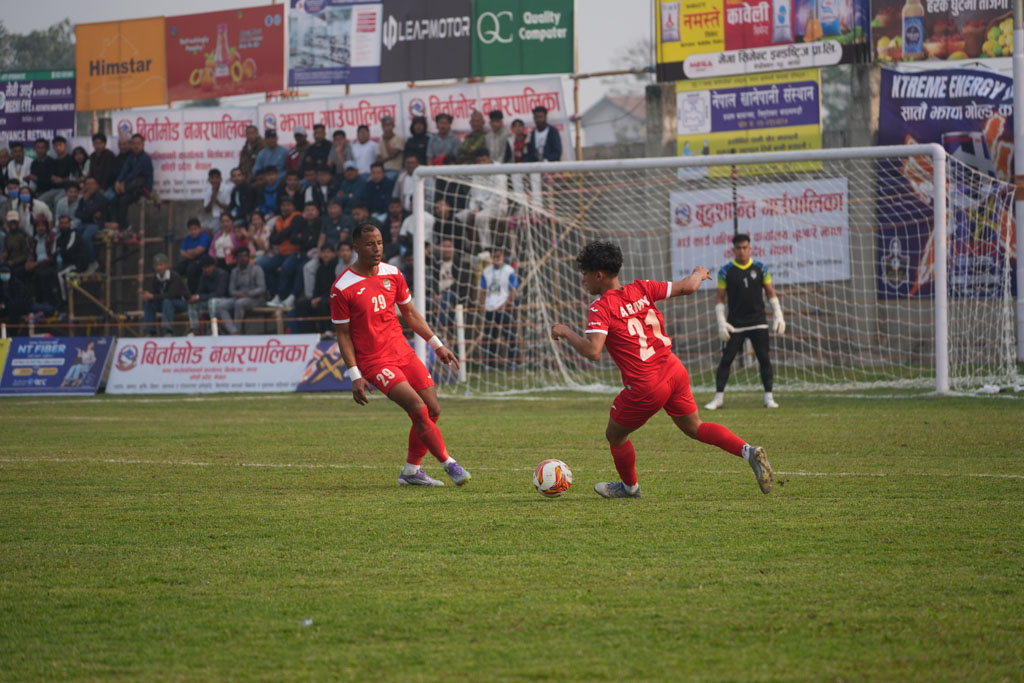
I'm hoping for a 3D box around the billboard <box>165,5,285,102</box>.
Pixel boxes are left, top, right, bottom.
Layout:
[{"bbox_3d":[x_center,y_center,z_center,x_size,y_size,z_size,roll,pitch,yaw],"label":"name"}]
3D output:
[{"bbox_3d":[-4.111,-4.125,78.500,0.060,1.250,2.500,-2,1,-42],"label":"billboard"}]

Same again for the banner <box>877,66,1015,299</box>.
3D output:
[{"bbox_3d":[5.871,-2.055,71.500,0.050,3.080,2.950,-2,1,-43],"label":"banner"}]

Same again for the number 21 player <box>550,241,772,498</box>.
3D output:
[{"bbox_3d":[0.854,0.161,31.400,1.150,1.480,0.780,-1,1,35],"label":"number 21 player"}]

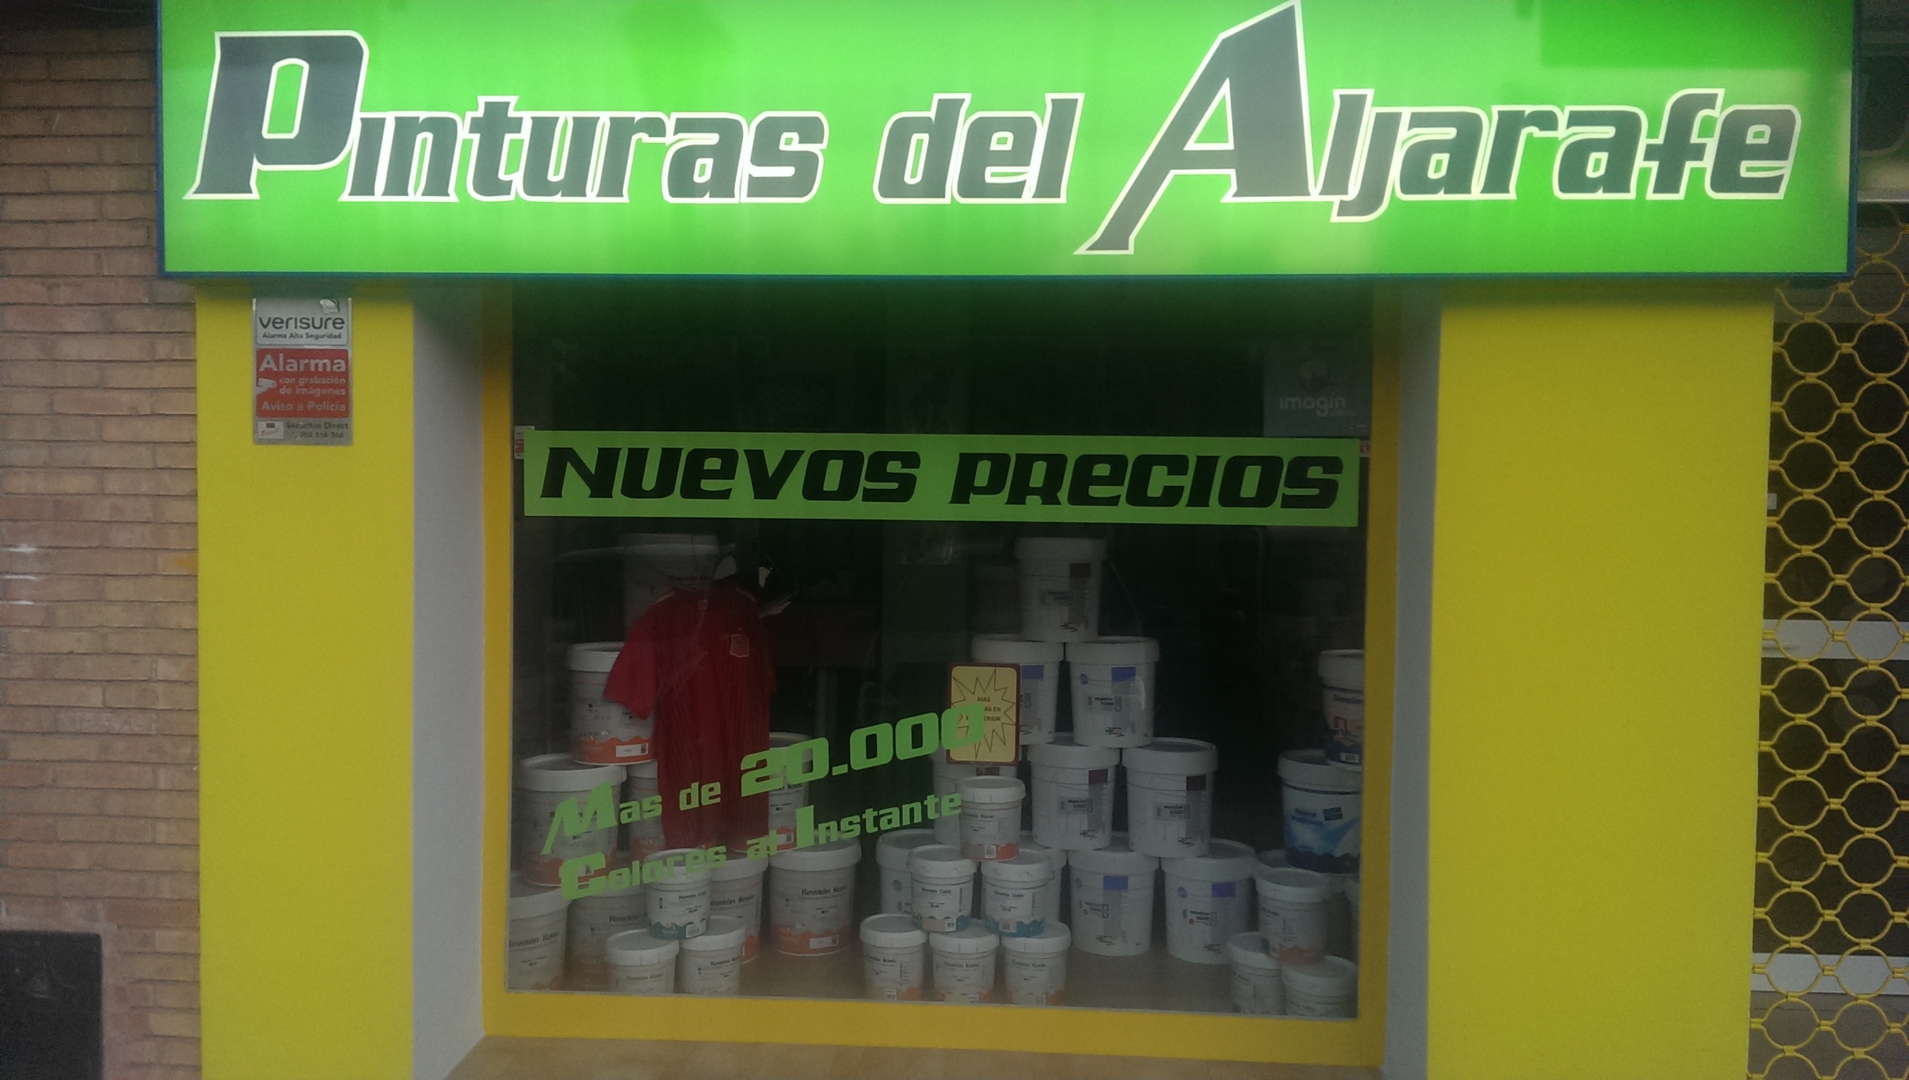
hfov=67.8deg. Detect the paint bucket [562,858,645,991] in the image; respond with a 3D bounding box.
[{"bbox_3d":[-0.966,1.122,4.183,0.294,0.324,0.294,1,2,0],"label":"paint bucket"}]

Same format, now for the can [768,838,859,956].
[{"bbox_3d":[-0.441,1.118,4.499,0.294,0.324,0.294,1,2,0],"label":"can"}]

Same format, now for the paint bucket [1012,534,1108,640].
[{"bbox_3d":[0.344,0.159,4.592,0.293,0.321,0.293,1,2,4],"label":"paint bucket"}]

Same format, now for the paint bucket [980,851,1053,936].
[{"bbox_3d":[0.174,0.994,3.998,0.194,0.205,0.194,1,2,0],"label":"paint bucket"}]

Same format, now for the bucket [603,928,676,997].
[{"bbox_3d":[-0.844,1.185,3.850,0.195,0.202,0.195,0,2,-12],"label":"bucket"}]

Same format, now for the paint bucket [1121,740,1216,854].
[{"bbox_3d":[0.673,0.806,4.436,0.293,0.321,0.293,1,2,9],"label":"paint bucket"}]

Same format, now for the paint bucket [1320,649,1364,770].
[{"bbox_3d":[1.224,0.501,4.190,0.293,0.321,0.293,1,2,16],"label":"paint bucket"}]

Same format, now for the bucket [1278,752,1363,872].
[{"bbox_3d":[1.108,0.804,4.214,0.289,0.316,0.289,1,2,21],"label":"bucket"}]

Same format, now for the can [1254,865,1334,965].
[{"bbox_3d":[0.906,1.008,3.800,0.194,0.205,0.194,1,2,0],"label":"can"}]

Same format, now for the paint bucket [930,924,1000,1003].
[{"bbox_3d":[0.028,1.176,3.929,0.191,0.199,0.191,1,1,0],"label":"paint bucket"}]

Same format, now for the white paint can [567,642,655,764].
[{"bbox_3d":[-0.980,0.474,4.154,0.294,0.324,0.294,1,2,0],"label":"white paint can"}]

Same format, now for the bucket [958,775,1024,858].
[{"bbox_3d":[0.104,0.792,4.028,0.195,0.202,0.195,1,2,2],"label":"bucket"}]

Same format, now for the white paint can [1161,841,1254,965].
[{"bbox_3d":[0.782,1.114,4.385,0.290,0.319,0.290,1,1,13],"label":"white paint can"}]

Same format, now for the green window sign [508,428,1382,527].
[{"bbox_3d":[-0.052,-0.157,3.586,2.119,0.217,0.006,1,2,4],"label":"green window sign"}]

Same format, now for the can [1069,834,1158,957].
[{"bbox_3d":[0.498,1.109,4.454,0.290,0.319,0.290,1,1,10],"label":"can"}]

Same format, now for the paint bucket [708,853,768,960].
[{"bbox_3d":[-0.708,1.103,4.314,0.288,0.310,0.288,1,1,0],"label":"paint bucket"}]

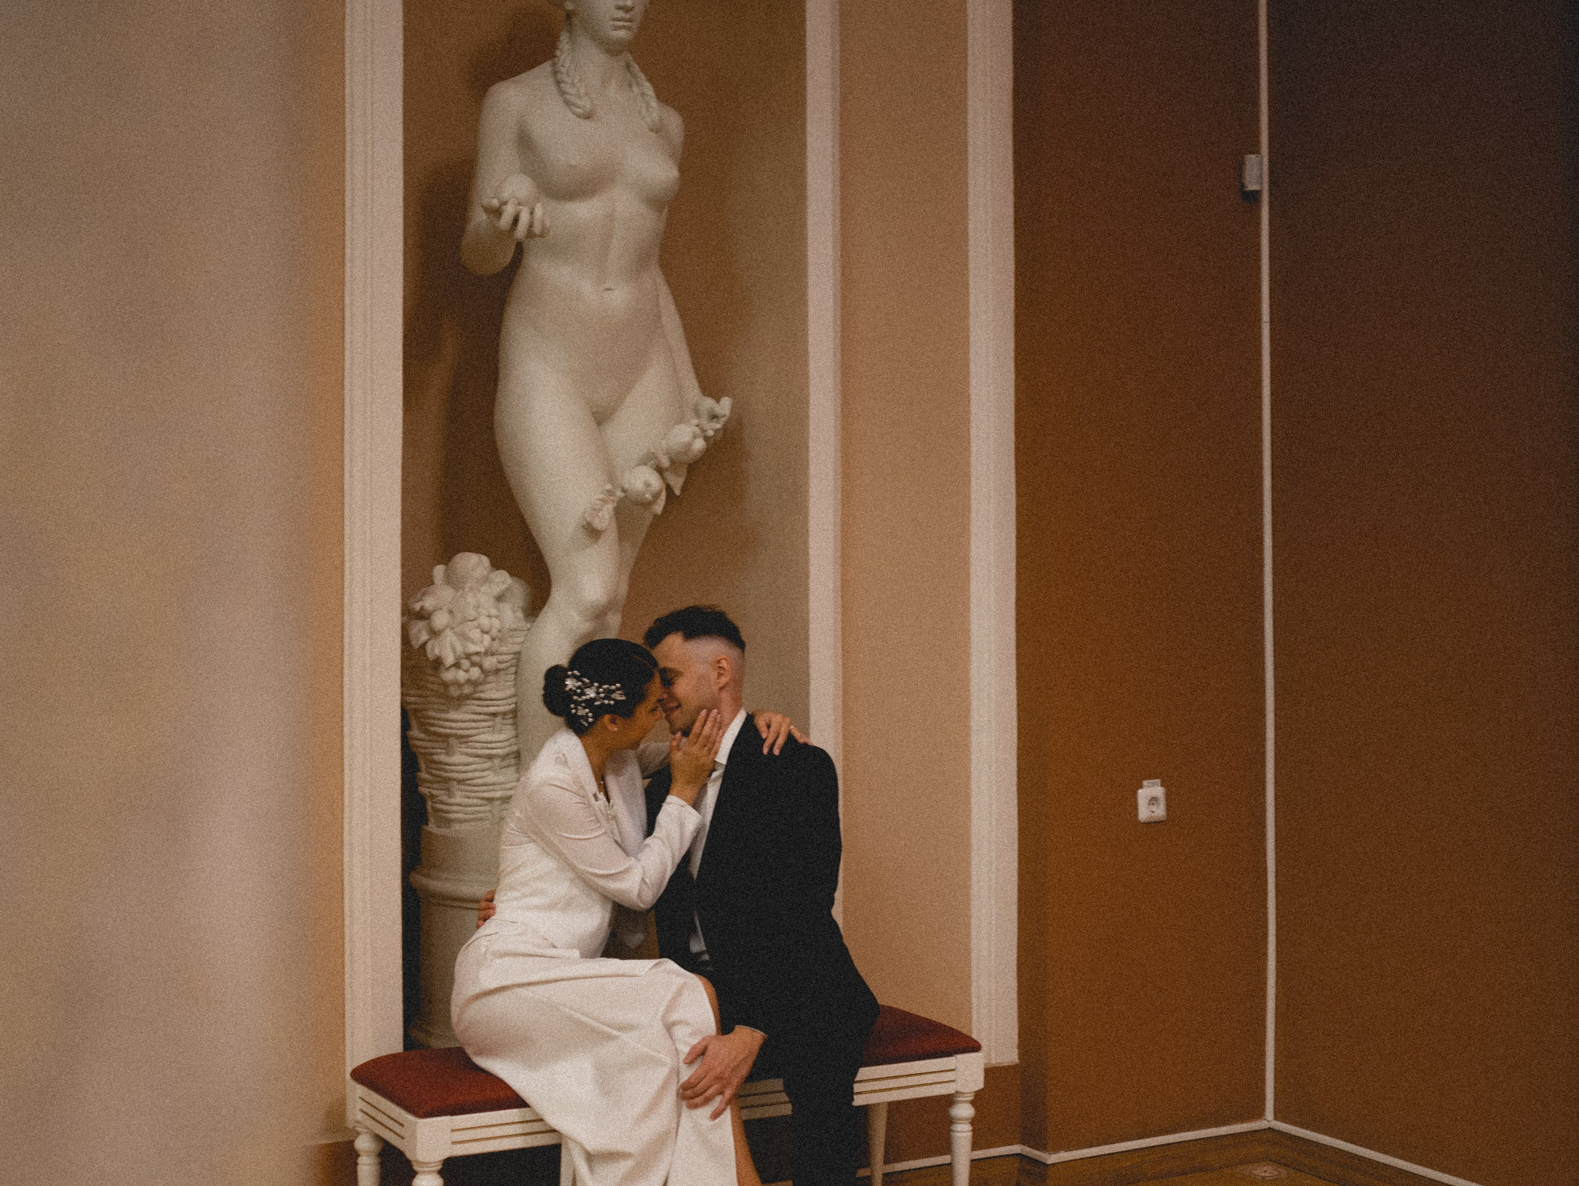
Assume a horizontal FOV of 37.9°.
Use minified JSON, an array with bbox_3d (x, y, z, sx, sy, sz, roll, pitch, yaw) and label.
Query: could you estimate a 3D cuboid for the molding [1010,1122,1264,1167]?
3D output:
[{"bbox_3d":[0.840,1.270,5.377,0.670,0.025,0.120,0,0,-31],"label":"molding"}]

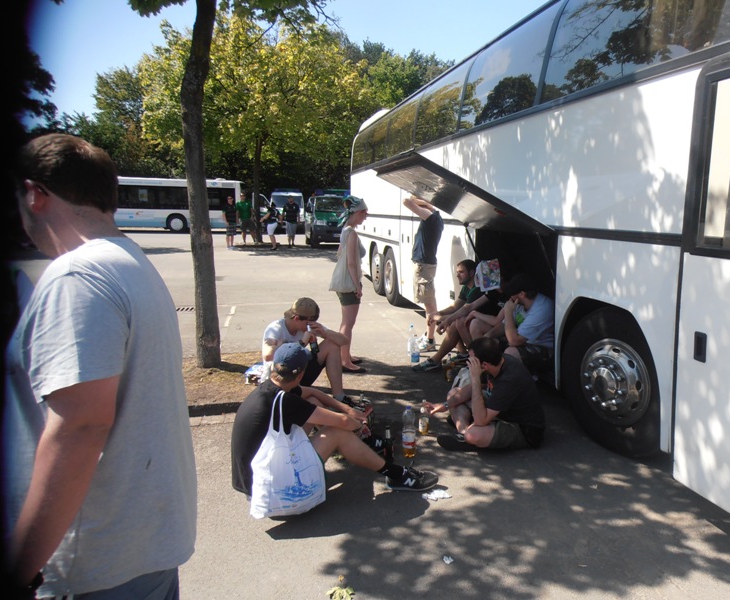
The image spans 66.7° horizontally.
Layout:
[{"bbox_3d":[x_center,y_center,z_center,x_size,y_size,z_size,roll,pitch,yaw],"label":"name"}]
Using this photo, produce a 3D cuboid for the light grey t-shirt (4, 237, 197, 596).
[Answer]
[{"bbox_3d":[-0.581,0.228,1.319,0.370,0.750,0.510,-1,10,-10],"label":"light grey t-shirt"}]

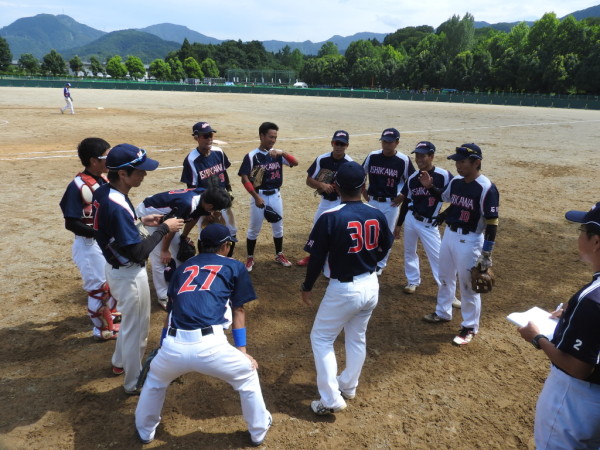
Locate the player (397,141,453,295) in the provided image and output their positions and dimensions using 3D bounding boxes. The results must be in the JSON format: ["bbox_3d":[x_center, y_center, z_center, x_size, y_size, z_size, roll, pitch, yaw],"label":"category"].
[{"bbox_3d":[1.355,-0.011,4.420,0.460,1.710,0.680,-14,24,-39],"label":"player"}]

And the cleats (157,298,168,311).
[{"bbox_3d":[-1.359,0.777,4.306,0.290,0.115,0.110,17,24,38],"label":"cleats"}]

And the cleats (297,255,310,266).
[{"bbox_3d":[0.105,0.449,5.418,0.290,0.110,0.110,-5,20,-20],"label":"cleats"}]

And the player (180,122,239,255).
[{"bbox_3d":[-1.113,-0.415,5.286,0.620,1.760,0.420,-8,21,-28],"label":"player"}]

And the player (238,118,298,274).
[{"bbox_3d":[-0.389,-0.347,5.117,0.680,1.780,0.400,-2,19,-11],"label":"player"}]

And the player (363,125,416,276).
[{"bbox_3d":[1.036,-0.251,5.004,0.620,1.770,0.420,12,21,26],"label":"player"}]

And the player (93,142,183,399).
[{"bbox_3d":[-1.142,0.328,2.999,0.600,1.790,0.480,-8,21,-27],"label":"player"}]

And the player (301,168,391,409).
[{"bbox_3d":[0.305,0.454,2.814,0.600,1.760,0.440,-6,20,-23],"label":"player"}]

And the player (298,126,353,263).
[{"bbox_3d":[0.336,-0.291,5.127,0.660,1.720,0.460,2,19,-1],"label":"player"}]

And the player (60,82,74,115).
[{"bbox_3d":[-13.786,-7.356,24.537,0.750,1.740,0.500,-3,19,-14],"label":"player"}]

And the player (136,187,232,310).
[{"bbox_3d":[-1.112,0.248,4.201,0.920,1.200,0.550,9,20,19],"label":"player"}]

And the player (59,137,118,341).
[{"bbox_3d":[-1.655,0.131,3.603,0.460,1.750,0.530,-3,19,-15],"label":"player"}]

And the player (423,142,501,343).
[{"bbox_3d":[1.455,0.165,3.749,0.450,1.790,0.560,-14,24,-39],"label":"player"}]

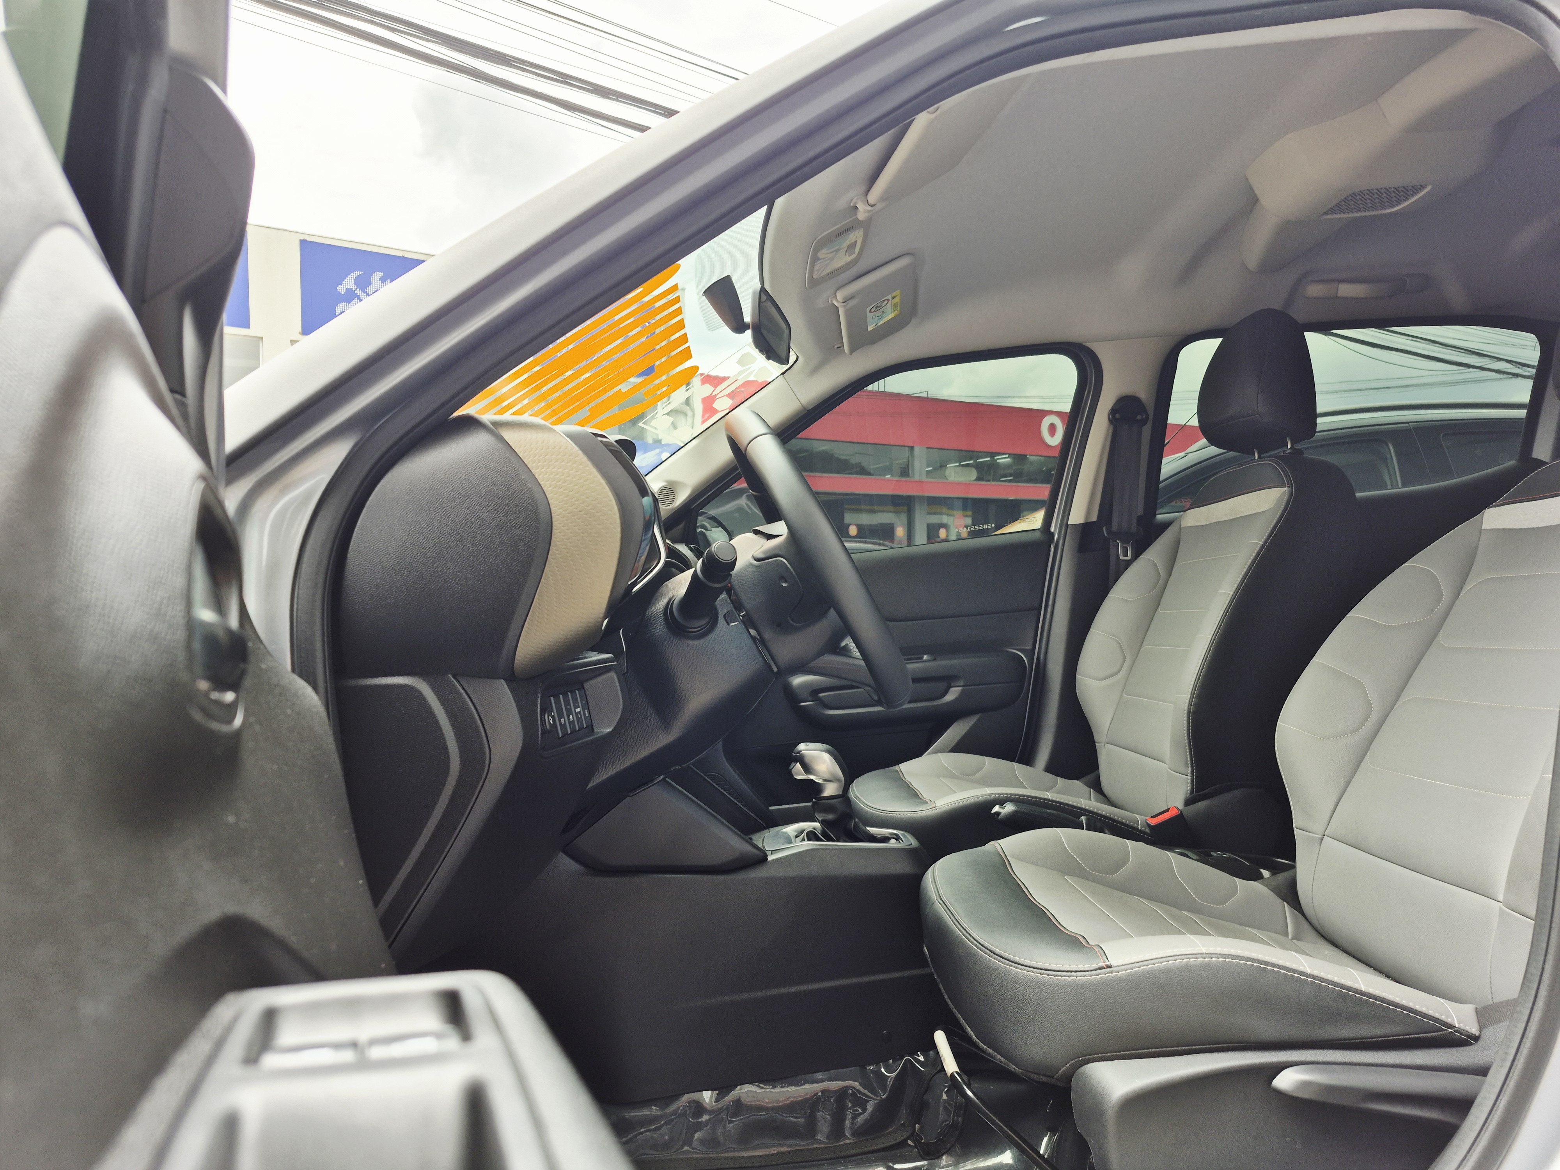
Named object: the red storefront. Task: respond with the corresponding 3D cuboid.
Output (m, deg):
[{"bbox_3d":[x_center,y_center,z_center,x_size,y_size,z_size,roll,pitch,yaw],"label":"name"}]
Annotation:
[{"bbox_3d":[4.795,-2.081,27.061,17.500,4.800,3.000,-2,2,-34],"label":"red storefront"}]

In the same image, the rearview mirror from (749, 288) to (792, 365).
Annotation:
[{"bbox_3d":[-0.013,-0.354,1.420,0.032,0.058,0.230,3,2,9],"label":"rearview mirror"}]

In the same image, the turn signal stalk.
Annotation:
[{"bbox_3d":[-0.067,0.002,0.943,0.032,0.032,0.135,-1,-23,-17],"label":"turn signal stalk"}]

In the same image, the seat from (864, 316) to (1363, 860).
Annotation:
[{"bbox_3d":[0.508,0.033,1.810,0.770,1.000,0.510,-1,1,-3],"label":"seat"}]

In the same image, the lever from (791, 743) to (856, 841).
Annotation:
[{"bbox_3d":[0.060,0.282,1.410,0.085,0.128,0.050,-1,1,-3],"label":"lever"}]

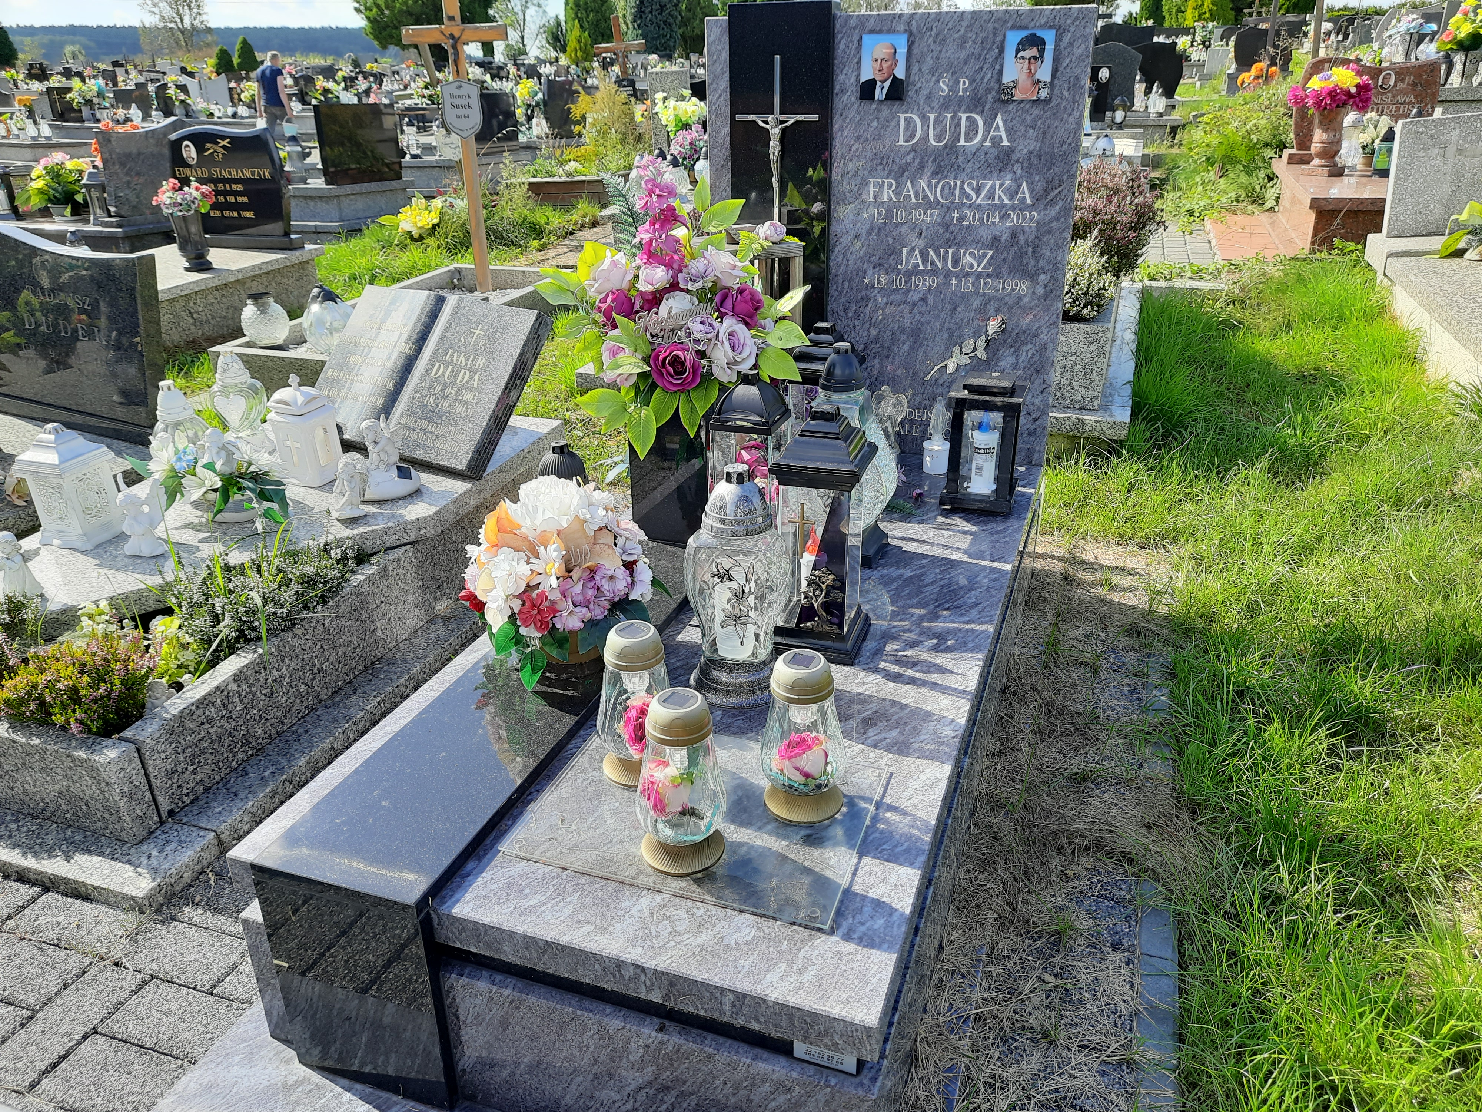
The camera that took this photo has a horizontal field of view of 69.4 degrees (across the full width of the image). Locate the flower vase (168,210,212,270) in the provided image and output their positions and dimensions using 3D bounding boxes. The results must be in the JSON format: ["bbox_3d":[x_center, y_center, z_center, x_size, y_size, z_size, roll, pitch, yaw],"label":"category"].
[{"bbox_3d":[-2.795,-1.610,5.440,0.155,0.290,0.155,4,25,10],"label":"flower vase"}]

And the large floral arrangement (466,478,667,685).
[{"bbox_3d":[-0.295,0.021,1.764,0.330,0.290,0.310,0,25,0],"label":"large floral arrangement"}]

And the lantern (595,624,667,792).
[{"bbox_3d":[-0.146,0.203,1.515,0.114,0.222,0.114,0,25,0],"label":"lantern"}]

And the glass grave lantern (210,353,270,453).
[{"bbox_3d":[-1.319,-0.404,2.809,0.125,0.260,0.090,0,25,2],"label":"glass grave lantern"}]

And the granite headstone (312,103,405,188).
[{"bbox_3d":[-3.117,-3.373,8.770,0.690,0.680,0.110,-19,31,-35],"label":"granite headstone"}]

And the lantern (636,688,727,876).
[{"bbox_3d":[-0.067,0.247,1.196,0.100,0.199,0.100,-1,25,0],"label":"lantern"}]

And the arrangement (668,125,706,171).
[{"bbox_3d":[-0.388,-2.974,7.800,0.280,0.310,0.270,-1,25,0],"label":"arrangement"}]

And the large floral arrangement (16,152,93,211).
[{"bbox_3d":[-3.721,-2.027,5.800,0.420,0.320,0.360,-6,25,-11],"label":"large floral arrangement"}]

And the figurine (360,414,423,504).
[{"bbox_3d":[-0.812,-0.235,2.461,0.095,0.163,0.132,14,29,29],"label":"figurine"}]

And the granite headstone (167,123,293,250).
[{"bbox_3d":[-2.928,-2.097,6.082,0.760,0.650,0.150,4,25,10],"label":"granite headstone"}]

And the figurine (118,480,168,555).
[{"bbox_3d":[-1.227,-0.081,2.182,0.100,0.143,0.080,3,25,8],"label":"figurine"}]

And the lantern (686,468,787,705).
[{"bbox_3d":[-0.013,0.040,1.683,0.170,0.376,0.170,0,25,0],"label":"lantern"}]

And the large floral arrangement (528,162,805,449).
[{"bbox_3d":[-0.136,-0.461,2.042,0.530,0.530,0.370,5,25,11],"label":"large floral arrangement"}]

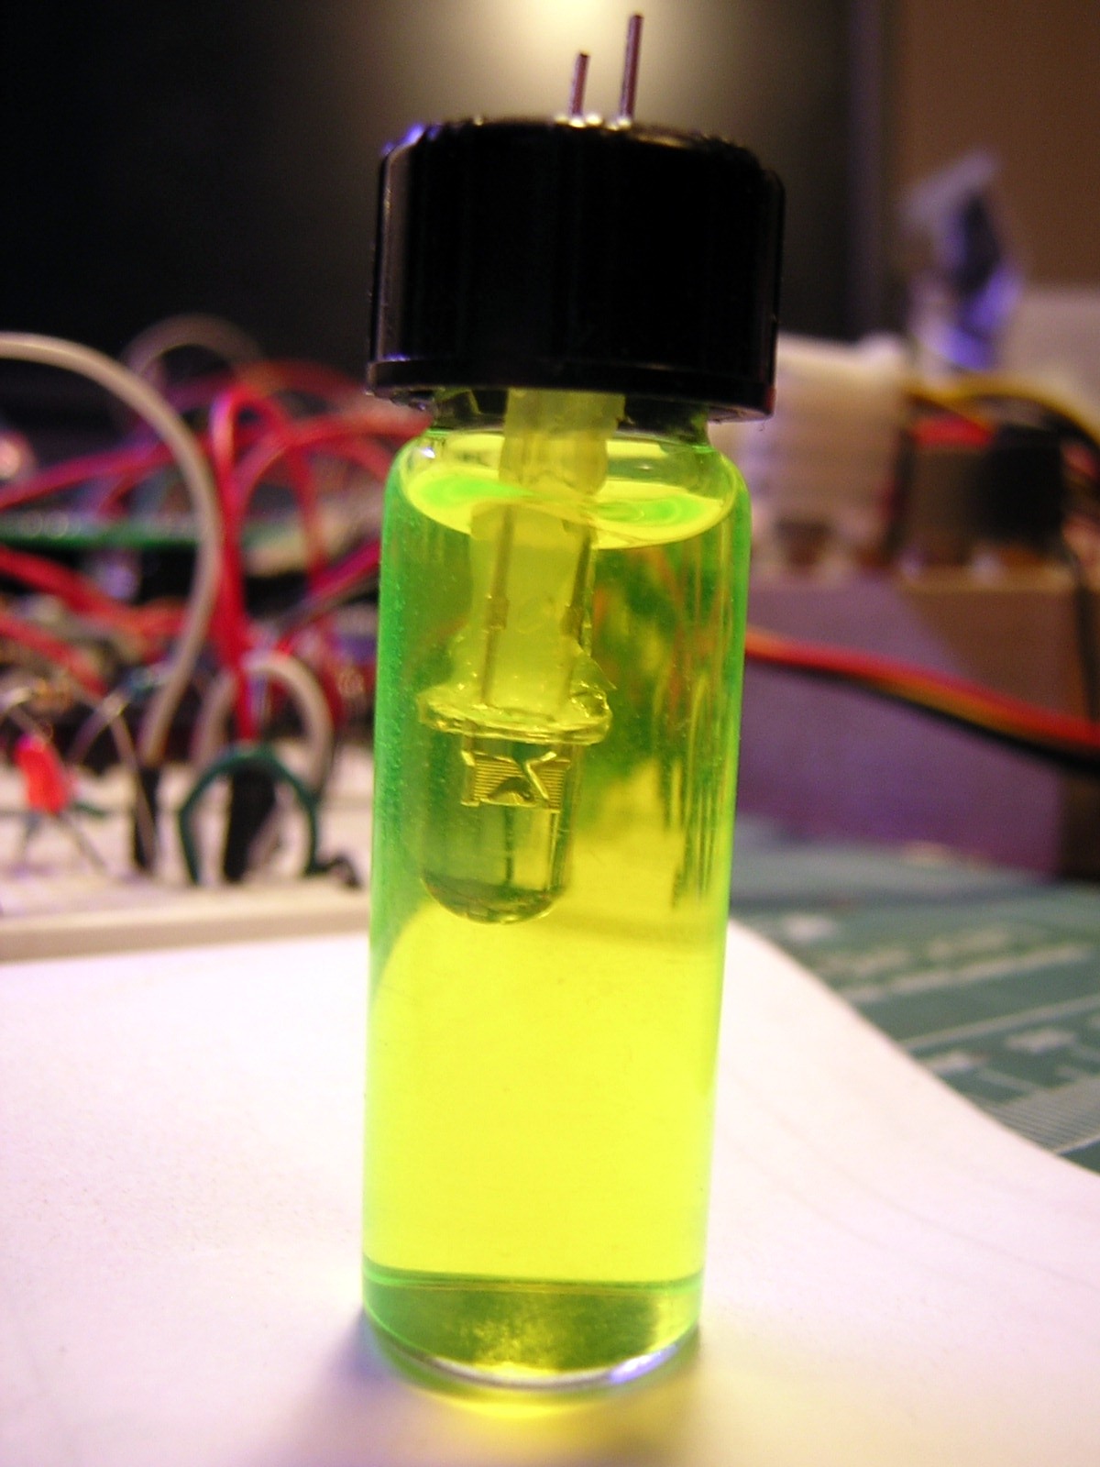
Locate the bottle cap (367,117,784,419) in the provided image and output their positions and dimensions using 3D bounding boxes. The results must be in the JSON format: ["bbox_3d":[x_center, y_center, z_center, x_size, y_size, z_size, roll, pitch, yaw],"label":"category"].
[{"bbox_3d":[0.001,-0.018,0.060,0.016,0.009,0.016,3,9,0],"label":"bottle cap"}]

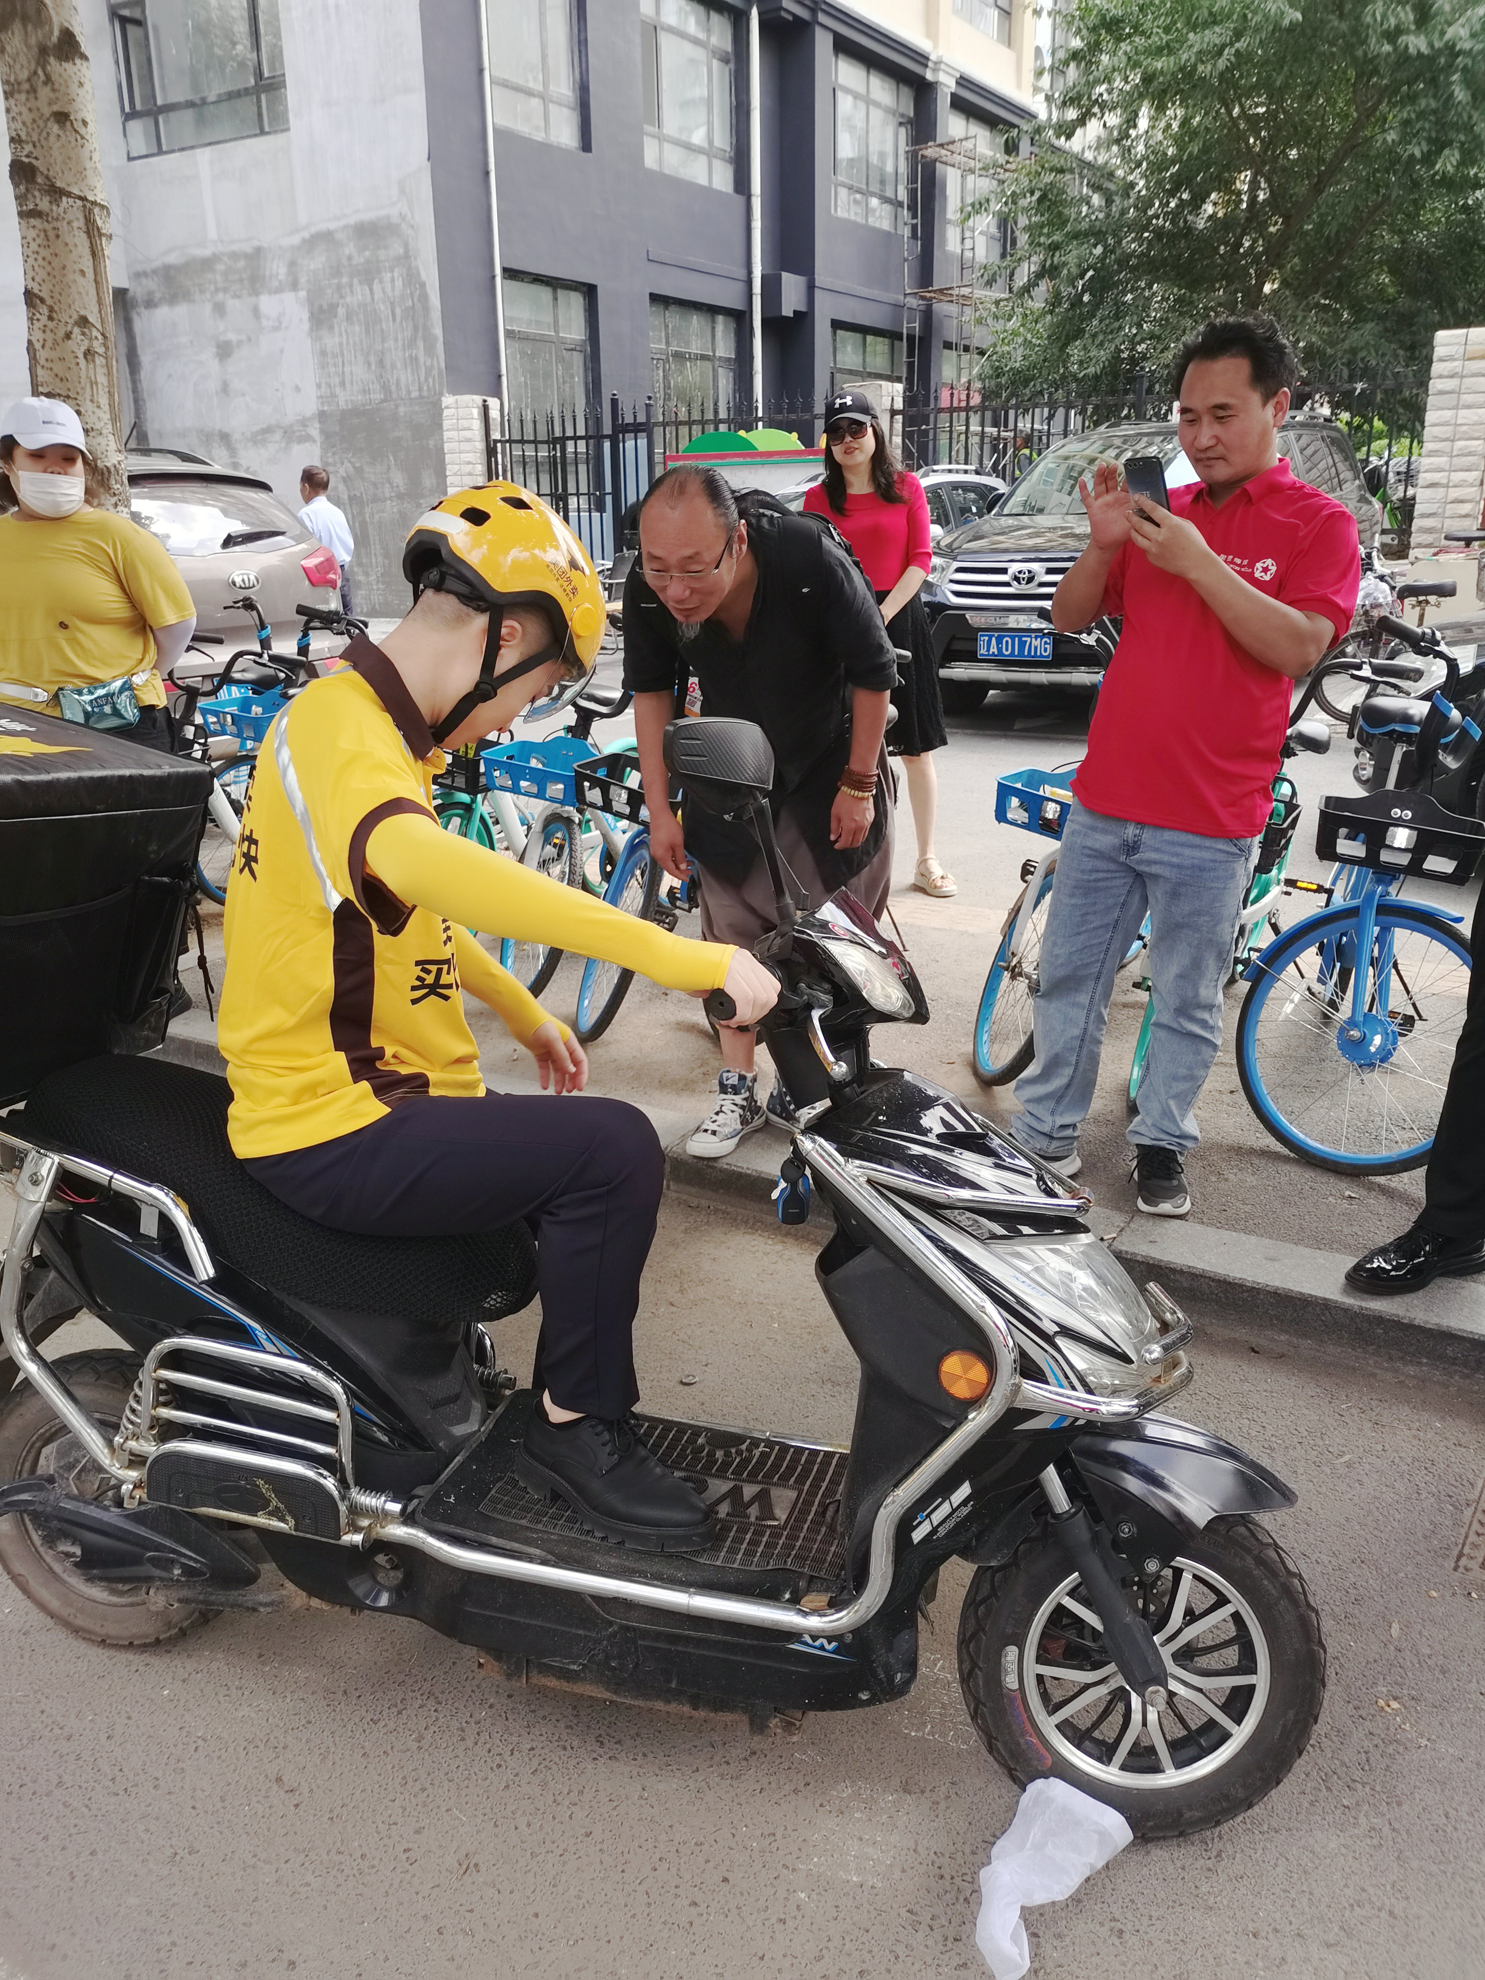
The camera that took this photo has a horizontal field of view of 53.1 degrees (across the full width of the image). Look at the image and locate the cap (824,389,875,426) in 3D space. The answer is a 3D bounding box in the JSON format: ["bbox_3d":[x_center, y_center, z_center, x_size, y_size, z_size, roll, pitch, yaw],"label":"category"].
[{"bbox_3d":[0.333,-1.855,4.741,0.175,0.125,0.250,5,19,17],"label":"cap"}]

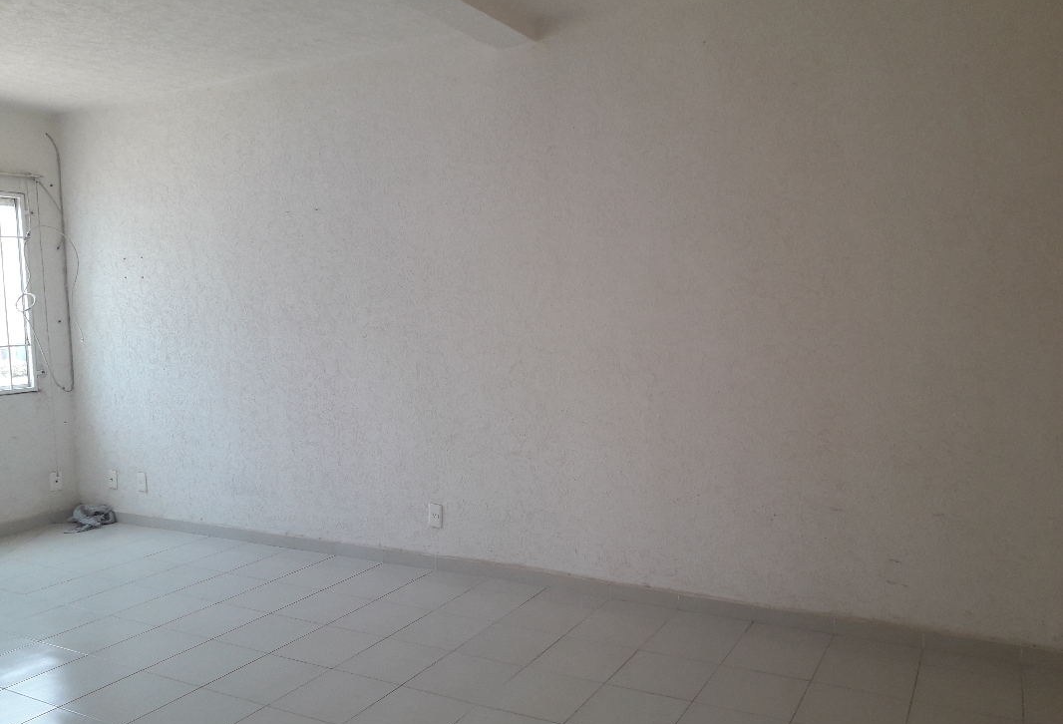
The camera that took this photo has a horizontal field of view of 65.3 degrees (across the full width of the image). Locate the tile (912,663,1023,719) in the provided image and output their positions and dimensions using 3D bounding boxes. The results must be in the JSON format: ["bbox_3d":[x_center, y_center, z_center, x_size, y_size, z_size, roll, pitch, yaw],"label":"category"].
[{"bbox_3d":[1.400,1.055,2.660,0.302,0.009,0.302,1,4,28],"label":"tile"}]

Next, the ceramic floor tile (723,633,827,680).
[{"bbox_3d":[0.894,1.089,3.057,0.313,0.010,0.313,1,4,28],"label":"ceramic floor tile"}]

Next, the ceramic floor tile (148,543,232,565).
[{"bbox_3d":[-1.883,1.063,4.564,0.313,0.010,0.313,1,4,28],"label":"ceramic floor tile"}]

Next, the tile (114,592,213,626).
[{"bbox_3d":[-1.629,1.111,3.708,0.313,0.010,0.313,1,4,28],"label":"tile"}]

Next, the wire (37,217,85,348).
[{"bbox_3d":[-3.051,-0.491,5.300,0.126,0.749,0.212,1,4,28],"label":"wire"}]

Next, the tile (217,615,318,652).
[{"bbox_3d":[-1.036,1.075,3.286,0.302,0.009,0.302,1,4,28],"label":"tile"}]

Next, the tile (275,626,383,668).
[{"bbox_3d":[-0.767,1.078,3.141,0.302,0.009,0.302,1,4,28],"label":"tile"}]

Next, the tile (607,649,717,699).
[{"bbox_3d":[0.467,1.106,2.928,0.314,0.010,0.314,1,4,28],"label":"tile"}]

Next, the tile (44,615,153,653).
[{"bbox_3d":[-1.706,1.085,3.290,0.300,0.010,0.300,1,4,28],"label":"tile"}]

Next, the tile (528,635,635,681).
[{"bbox_3d":[0.182,1.065,2.973,0.302,0.009,0.302,1,4,28],"label":"tile"}]

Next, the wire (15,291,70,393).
[{"bbox_3d":[-3.100,-0.127,5.300,0.047,0.651,0.307,1,4,28],"label":"wire"}]

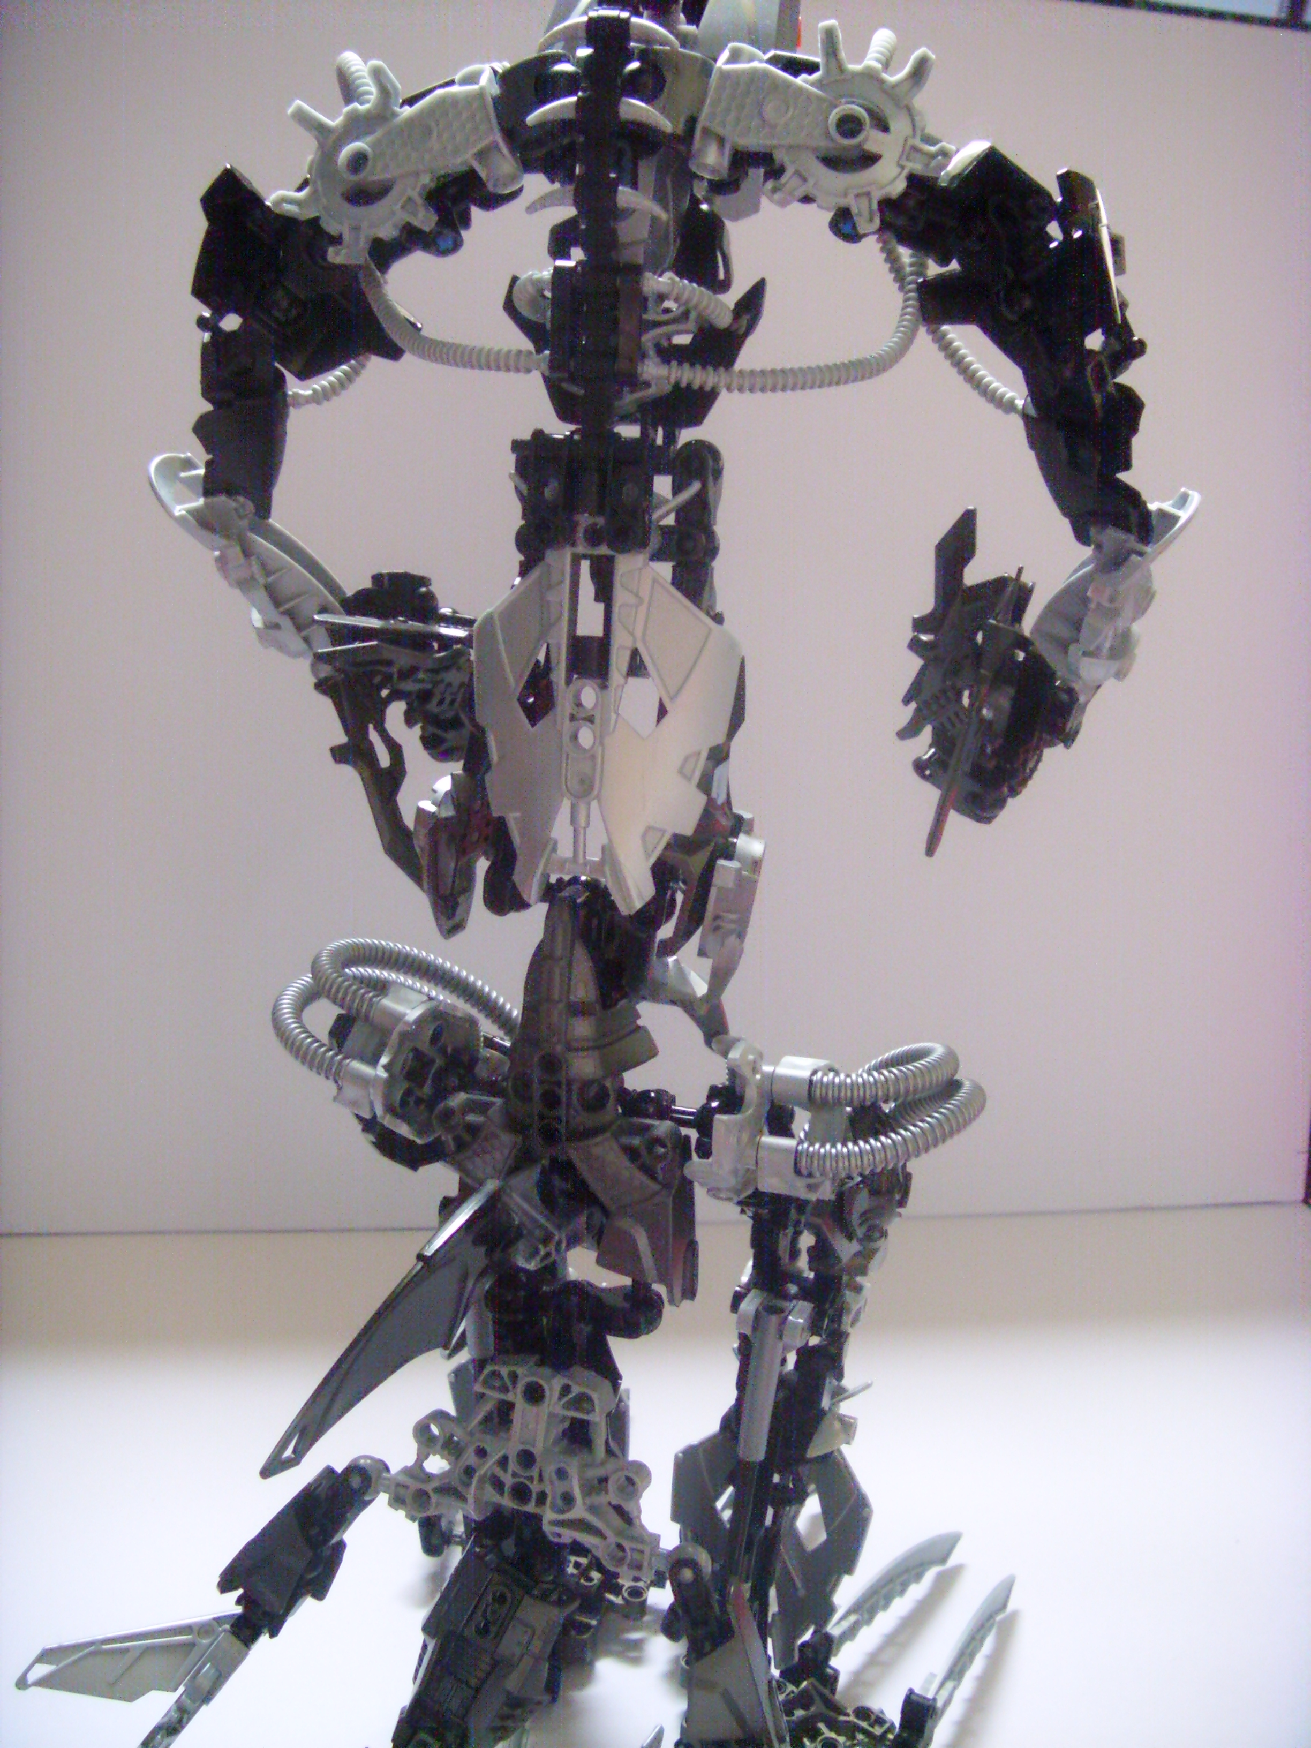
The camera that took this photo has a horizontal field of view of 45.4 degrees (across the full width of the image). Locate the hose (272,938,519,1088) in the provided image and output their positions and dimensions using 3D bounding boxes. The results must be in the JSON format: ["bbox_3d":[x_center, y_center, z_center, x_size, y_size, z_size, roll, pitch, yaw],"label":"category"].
[{"bbox_3d":[-0.059,0.029,0.372,0.053,0.029,0.062,3,6,10],"label":"hose"}]

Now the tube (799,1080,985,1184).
[{"bbox_3d":[0.053,0.061,0.368,0.046,0.021,0.058,3,6,10],"label":"tube"}]

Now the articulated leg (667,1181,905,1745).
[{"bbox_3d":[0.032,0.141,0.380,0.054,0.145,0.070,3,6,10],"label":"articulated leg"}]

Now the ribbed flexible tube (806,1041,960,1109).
[{"bbox_3d":[0.052,0.048,0.367,0.039,0.016,0.055,3,6,10],"label":"ribbed flexible tube"}]

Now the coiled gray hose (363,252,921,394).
[{"bbox_3d":[-0.004,-0.116,0.330,0.119,0.027,0.028,3,6,10],"label":"coiled gray hose"}]

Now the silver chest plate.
[{"bbox_3d":[-0.009,-0.030,0.324,0.056,0.075,0.023,3,6,10],"label":"silver chest plate"}]

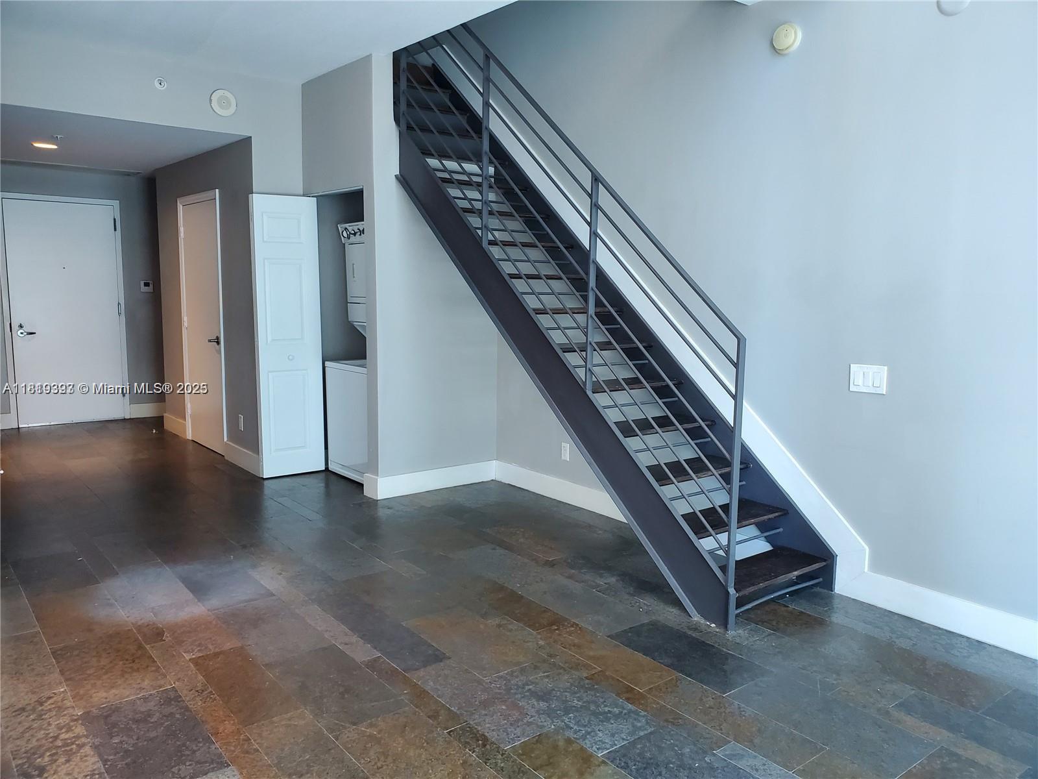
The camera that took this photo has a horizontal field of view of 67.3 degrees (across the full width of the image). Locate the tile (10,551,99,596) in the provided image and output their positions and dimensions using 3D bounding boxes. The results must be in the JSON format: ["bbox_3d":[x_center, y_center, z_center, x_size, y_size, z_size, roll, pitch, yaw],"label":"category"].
[{"bbox_3d":[-2.262,0.900,3.796,0.297,0.014,0.591,-5,9,-39],"label":"tile"}]

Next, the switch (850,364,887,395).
[{"bbox_3d":[1.581,-0.047,3.537,0.010,0.123,0.168,-6,10,-39],"label":"switch"}]

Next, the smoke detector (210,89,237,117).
[{"bbox_3d":[-1.999,-1.938,5.278,0.175,0.175,0.050,-5,9,-39],"label":"smoke detector"}]

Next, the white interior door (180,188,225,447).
[{"bbox_3d":[-2.708,-0.545,6.722,0.045,2.140,0.940,-5,9,-38],"label":"white interior door"}]

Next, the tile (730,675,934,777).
[{"bbox_3d":[1.038,1.123,2.648,0.302,0.012,0.609,-6,10,-39],"label":"tile"}]

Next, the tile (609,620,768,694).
[{"bbox_3d":[0.646,1.034,3.029,0.290,0.014,0.587,-5,9,-39],"label":"tile"}]

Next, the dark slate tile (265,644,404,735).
[{"bbox_3d":[-0.657,1.051,2.762,0.296,0.014,0.579,-5,9,-39],"label":"dark slate tile"}]

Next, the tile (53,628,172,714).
[{"bbox_3d":[-1.543,1.043,2.932,0.299,0.011,0.601,-5,9,-38],"label":"tile"}]

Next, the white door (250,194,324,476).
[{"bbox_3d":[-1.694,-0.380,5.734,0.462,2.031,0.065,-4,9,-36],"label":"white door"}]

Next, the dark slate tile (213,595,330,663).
[{"bbox_3d":[-1.031,0.988,3.224,0.296,0.014,0.605,-5,9,-39],"label":"dark slate tile"}]

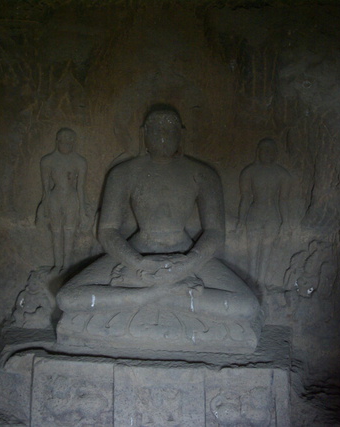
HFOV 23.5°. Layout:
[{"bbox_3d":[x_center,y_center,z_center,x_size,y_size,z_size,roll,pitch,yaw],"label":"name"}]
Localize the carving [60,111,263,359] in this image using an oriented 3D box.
[{"bbox_3d":[-0.055,0.055,5.350,1.280,1.550,0.720,2,0,2],"label":"carving"}]

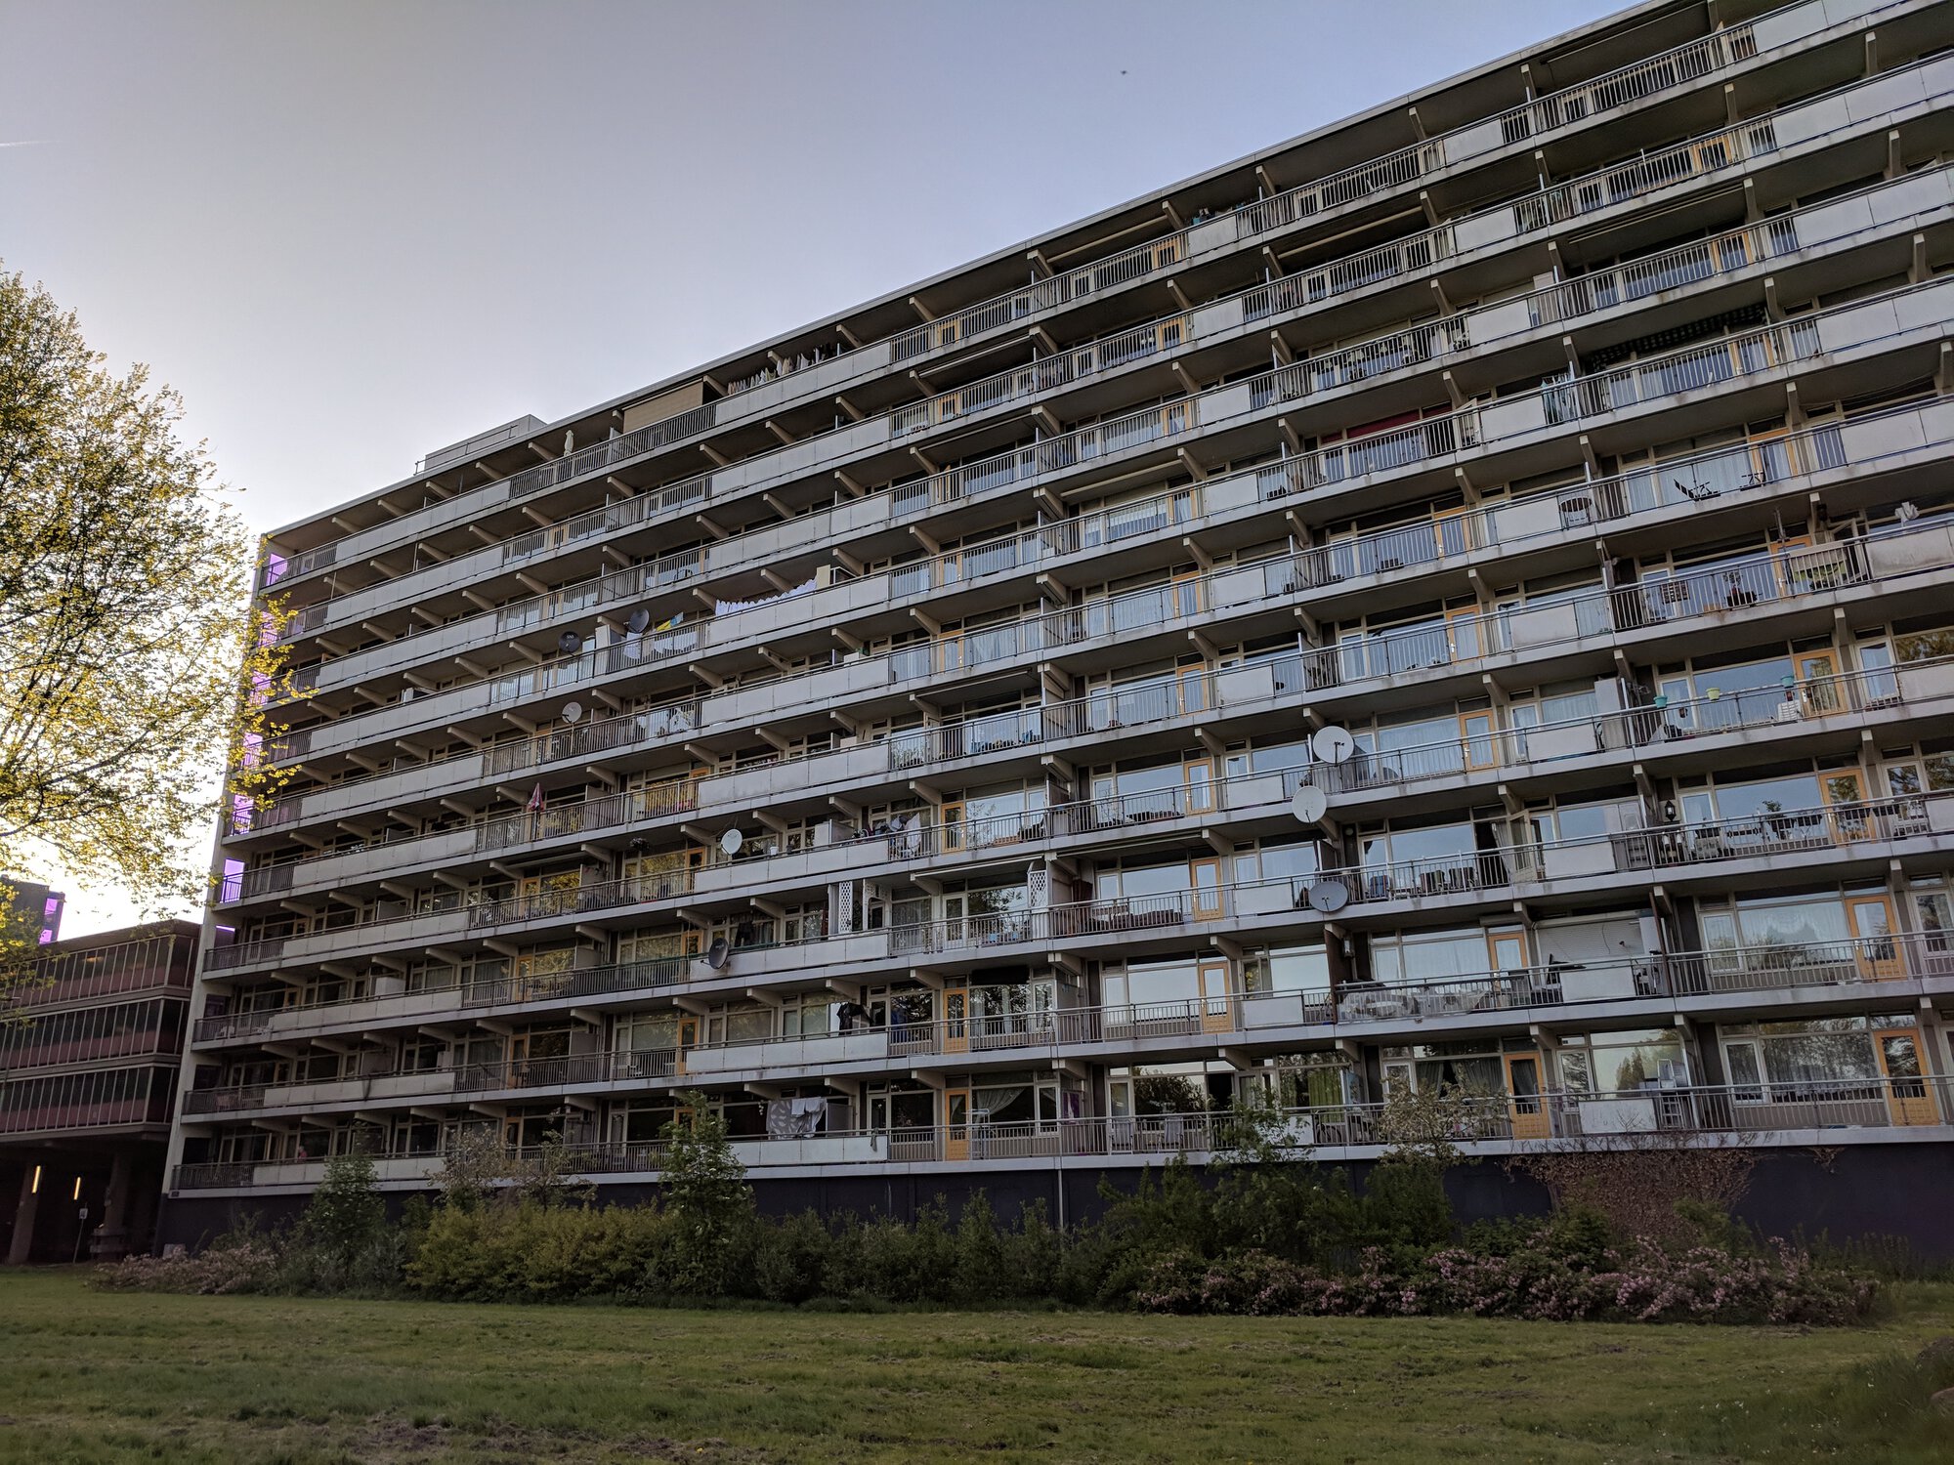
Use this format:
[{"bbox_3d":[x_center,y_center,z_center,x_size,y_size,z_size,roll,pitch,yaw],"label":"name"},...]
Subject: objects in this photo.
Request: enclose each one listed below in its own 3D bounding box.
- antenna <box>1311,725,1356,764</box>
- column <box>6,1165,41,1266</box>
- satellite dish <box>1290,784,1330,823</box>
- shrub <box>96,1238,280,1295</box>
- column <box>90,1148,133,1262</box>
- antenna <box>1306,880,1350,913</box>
[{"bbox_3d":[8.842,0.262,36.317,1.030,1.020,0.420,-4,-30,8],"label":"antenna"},{"bbox_3d":[-45.019,22.745,69.616,0.640,4.750,0.640,-11,-21,29],"label":"column"},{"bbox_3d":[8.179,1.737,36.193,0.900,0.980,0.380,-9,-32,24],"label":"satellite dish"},{"bbox_3d":[-20.878,14.087,38.792,5.000,1.200,2.000,-11,-21,29],"label":"shrub"},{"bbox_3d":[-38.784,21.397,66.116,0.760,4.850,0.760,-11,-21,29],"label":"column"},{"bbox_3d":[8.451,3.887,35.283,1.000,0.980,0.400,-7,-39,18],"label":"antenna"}]

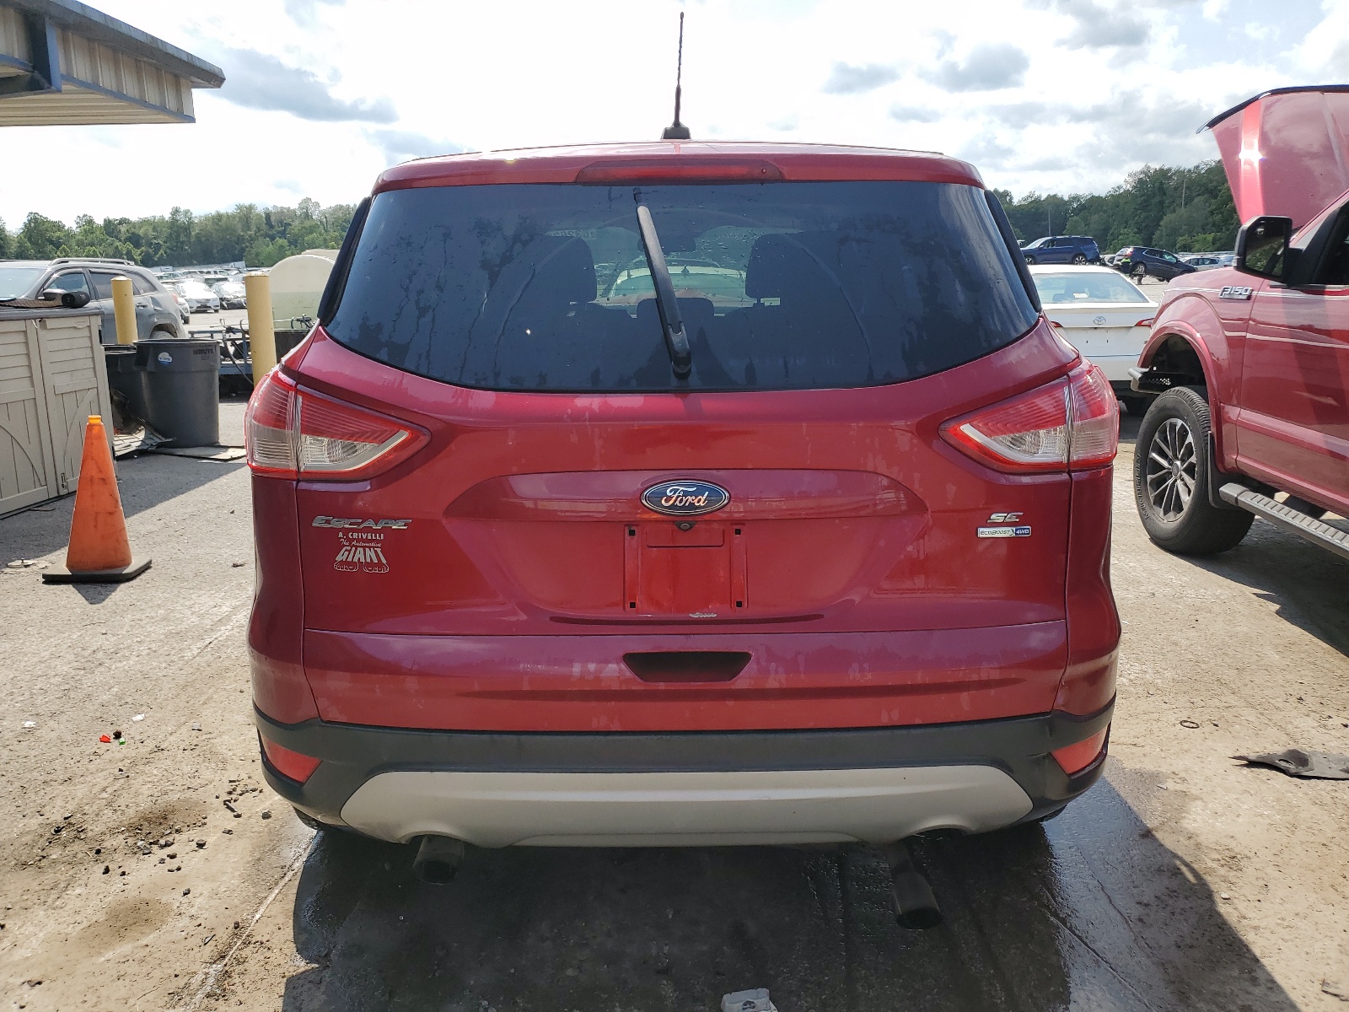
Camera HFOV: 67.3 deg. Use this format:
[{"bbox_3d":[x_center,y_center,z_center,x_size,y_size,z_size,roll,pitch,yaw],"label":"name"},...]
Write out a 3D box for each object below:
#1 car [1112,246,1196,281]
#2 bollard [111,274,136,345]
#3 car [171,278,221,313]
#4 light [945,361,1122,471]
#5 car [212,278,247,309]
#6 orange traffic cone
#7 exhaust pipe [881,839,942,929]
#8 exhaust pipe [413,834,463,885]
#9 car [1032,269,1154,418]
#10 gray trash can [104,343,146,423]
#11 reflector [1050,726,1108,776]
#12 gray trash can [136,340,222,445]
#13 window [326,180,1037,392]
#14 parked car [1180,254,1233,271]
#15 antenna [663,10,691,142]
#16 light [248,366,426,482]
[{"bbox_3d":[27.600,-13.845,58.000,4.650,1.660,1.850,11,12,-6],"label":"car"},{"bbox_3d":[-5.212,-1.493,9.600,0.175,1.300,0.175,-1,13,0],"label":"bollard"},{"bbox_3d":[-24.529,-10.764,52.000,1.840,1.700,4.600,-7,14,-30],"label":"car"},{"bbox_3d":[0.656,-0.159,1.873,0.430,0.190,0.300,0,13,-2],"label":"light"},{"bbox_3d":[-22.881,-10.949,52.500,1.820,1.460,4.700,-9,15,-30],"label":"car"},{"bbox_3d":[-2.600,-0.051,4.598,0.375,0.710,0.375,0,12,0],"label":"orange traffic cone"},{"bbox_3d":[0.400,0.660,1.827,0.080,0.080,0.250,0,13,-2],"label":"exhaust pipe"},{"bbox_3d":[-0.440,0.662,1.903,0.080,0.085,0.170,-1,28,0],"label":"exhaust pipe"},{"bbox_3d":[3.835,-1.855,11.093,1.820,1.440,4.750,1,13,4],"label":"car"},{"bbox_3d":[-4.901,-1.029,8.950,0.590,0.720,0.590,-1,13,0],"label":"gray trash can"},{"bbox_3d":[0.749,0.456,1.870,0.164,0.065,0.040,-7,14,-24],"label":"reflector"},{"bbox_3d":[-4.091,-0.938,8.350,0.630,0.800,0.620,-1,13,0],"label":"gray trash can"},{"bbox_3d":[0.013,-0.403,1.851,1.333,0.477,0.114,-1,-17,0],"label":"window"},{"bbox_3d":[41.481,-18.806,80.000,1.840,1.680,4.600,-11,17,-41],"label":"parked car"},{"bbox_3d":[0.003,-0.881,2.104,0.062,0.216,0.200,-1,13,0],"label":"antenna"},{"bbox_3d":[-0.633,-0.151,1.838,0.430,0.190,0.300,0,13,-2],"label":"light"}]

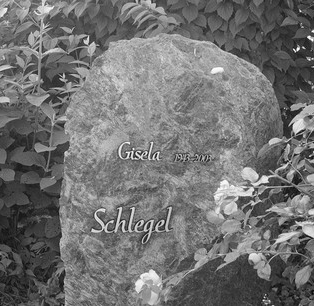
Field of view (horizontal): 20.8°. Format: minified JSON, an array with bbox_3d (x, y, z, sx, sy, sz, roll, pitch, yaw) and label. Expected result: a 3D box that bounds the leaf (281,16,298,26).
[{"bbox_3d":[0.513,-0.507,3.300,0.090,0.015,0.046,-22,43,-23],"label":"leaf"}]

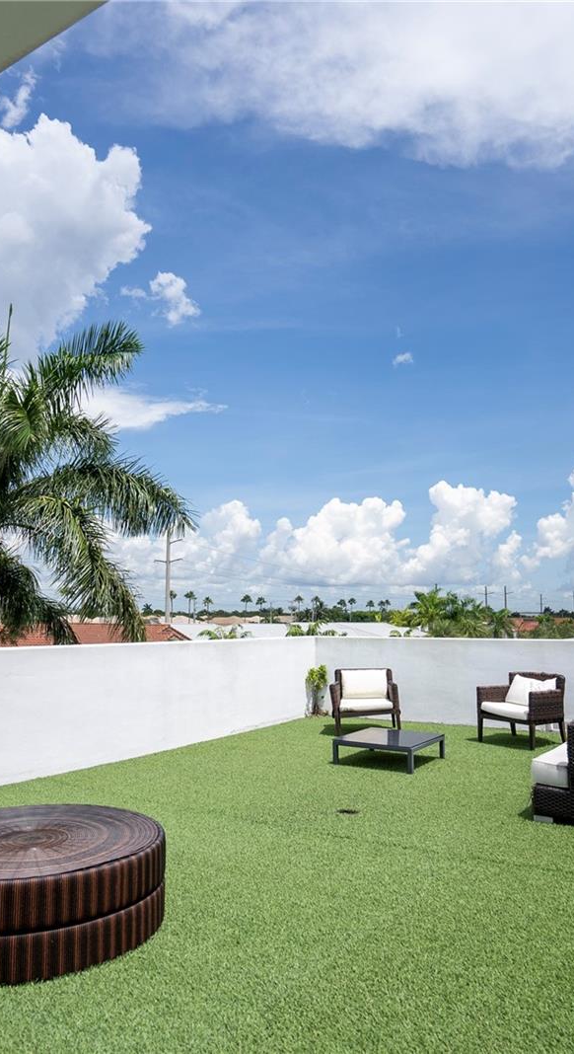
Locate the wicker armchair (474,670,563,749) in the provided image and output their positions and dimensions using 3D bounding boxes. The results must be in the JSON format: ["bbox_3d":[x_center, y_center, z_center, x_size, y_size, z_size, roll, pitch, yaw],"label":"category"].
[{"bbox_3d":[2.760,2.140,8.258,0.810,0.775,0.700,7,-10,-42],"label":"wicker armchair"}]

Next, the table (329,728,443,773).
[{"bbox_3d":[1.050,2.259,7.147,0.870,0.240,0.920,-5,-9,31],"label":"table"}]

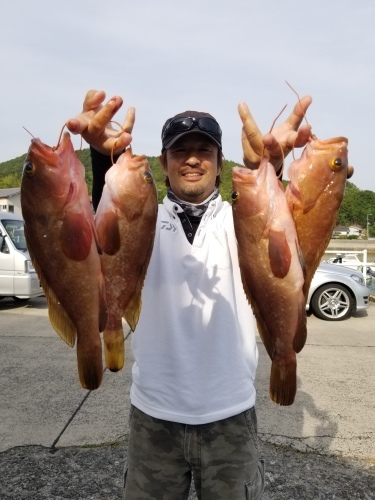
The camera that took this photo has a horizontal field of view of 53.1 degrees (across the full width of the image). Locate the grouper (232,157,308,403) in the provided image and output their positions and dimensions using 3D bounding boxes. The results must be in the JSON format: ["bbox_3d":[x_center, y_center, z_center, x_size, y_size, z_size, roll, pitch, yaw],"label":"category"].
[{"bbox_3d":[0.143,0.055,0.660,0.125,0.420,0.080,-6,0,35],"label":"grouper"}]

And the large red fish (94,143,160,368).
[{"bbox_3d":[-0.109,0.021,0.680,0.120,0.400,0.075,5,0,-30],"label":"large red fish"}]

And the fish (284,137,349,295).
[{"bbox_3d":[0.215,-0.017,0.690,0.120,0.380,0.075,12,0,-13],"label":"fish"}]

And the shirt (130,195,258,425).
[{"bbox_3d":[0.020,0.160,1.130,0.440,0.660,0.270,0,1,0],"label":"shirt"}]

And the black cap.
[{"bbox_3d":[0.011,-0.335,1.060,0.180,0.135,0.260,0,1,-2],"label":"black cap"}]

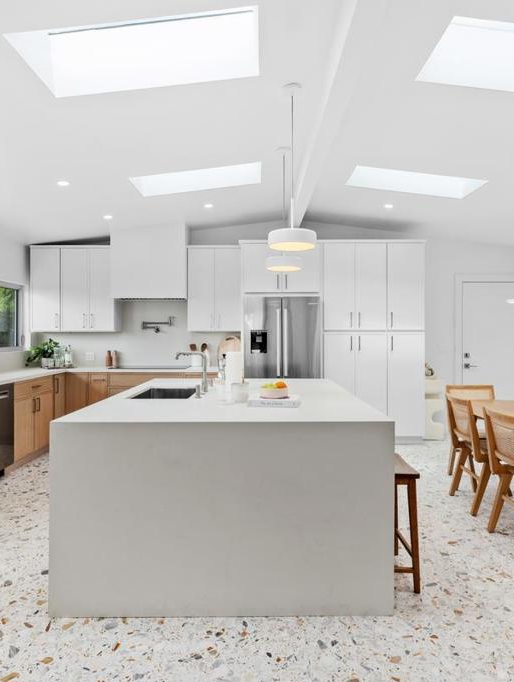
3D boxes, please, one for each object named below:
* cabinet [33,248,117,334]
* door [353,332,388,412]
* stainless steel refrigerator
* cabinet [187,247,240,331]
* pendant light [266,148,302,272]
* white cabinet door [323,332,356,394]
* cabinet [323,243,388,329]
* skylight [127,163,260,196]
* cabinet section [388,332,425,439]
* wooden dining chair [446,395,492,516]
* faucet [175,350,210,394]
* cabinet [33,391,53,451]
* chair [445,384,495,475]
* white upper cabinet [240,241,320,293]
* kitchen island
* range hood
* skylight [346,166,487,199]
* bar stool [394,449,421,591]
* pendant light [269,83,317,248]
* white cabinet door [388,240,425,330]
[{"bbox_3d":[-2.334,-0.668,5.930,1.057,1.099,0.340,0,1,0],"label":"cabinet"},{"bbox_3d":[1.370,0.523,5.482,0.382,1.263,0.025,0,1,0],"label":"door"},{"bbox_3d":[0.306,0.355,5.697,0.913,1.785,0.710,0,1,0],"label":"stainless steel refrigerator"},{"bbox_3d":[-0.542,-0.669,5.930,0.665,1.095,0.340,0,1,0],"label":"cabinet"},{"bbox_3d":[0.223,-1.070,3.687,0.289,0.959,0.289,0,1,0],"label":"pendant light"},{"bbox_3d":[0.992,0.517,5.456,0.367,1.250,0.030,0,1,0],"label":"white cabinet door"},{"bbox_3d":[1.179,-0.656,5.728,0.743,1.054,0.607,0,1,0],"label":"cabinet"},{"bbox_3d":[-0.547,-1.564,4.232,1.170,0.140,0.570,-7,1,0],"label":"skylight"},{"bbox_3d":[1.796,0.523,5.482,0.447,1.263,0.025,0,1,0],"label":"cabinet section"},{"bbox_3d":[1.813,0.861,3.523,0.540,0.820,0.480,0,1,0],"label":"wooden dining chair"},{"bbox_3d":[-0.464,0.224,3.198,0.240,0.274,0.065,0,1,0],"label":"faucet"},{"bbox_3d":[-2.620,0.872,4.966,0.607,0.573,0.420,0,1,0],"label":"cabinet"},{"bbox_3d":[2.047,0.855,4.121,0.480,0.820,0.550,0,1,0],"label":"chair"},{"bbox_3d":[0.284,-0.875,5.712,0.952,0.631,0.615,0,1,0],"label":"white upper cabinet"},{"bbox_3d":[-0.157,0.828,3.201,1.626,0.926,2.114,0,1,0],"label":"kitchen island"},{"bbox_3d":[-1.336,-0.993,5.850,0.936,0.936,0.500,0,1,0],"label":"range hood"},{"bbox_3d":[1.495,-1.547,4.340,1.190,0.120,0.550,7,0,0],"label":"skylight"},{"bbox_3d":[0.637,0.975,2.519,0.380,0.615,0.445,0,1,0],"label":"bar stool"},{"bbox_3d":[0.217,-1.055,2.747,0.291,0.969,0.291,0,1,0],"label":"pendant light"},{"bbox_3d":[1.777,-0.647,5.435,0.457,1.040,0.030,0,1,0],"label":"white cabinet door"}]

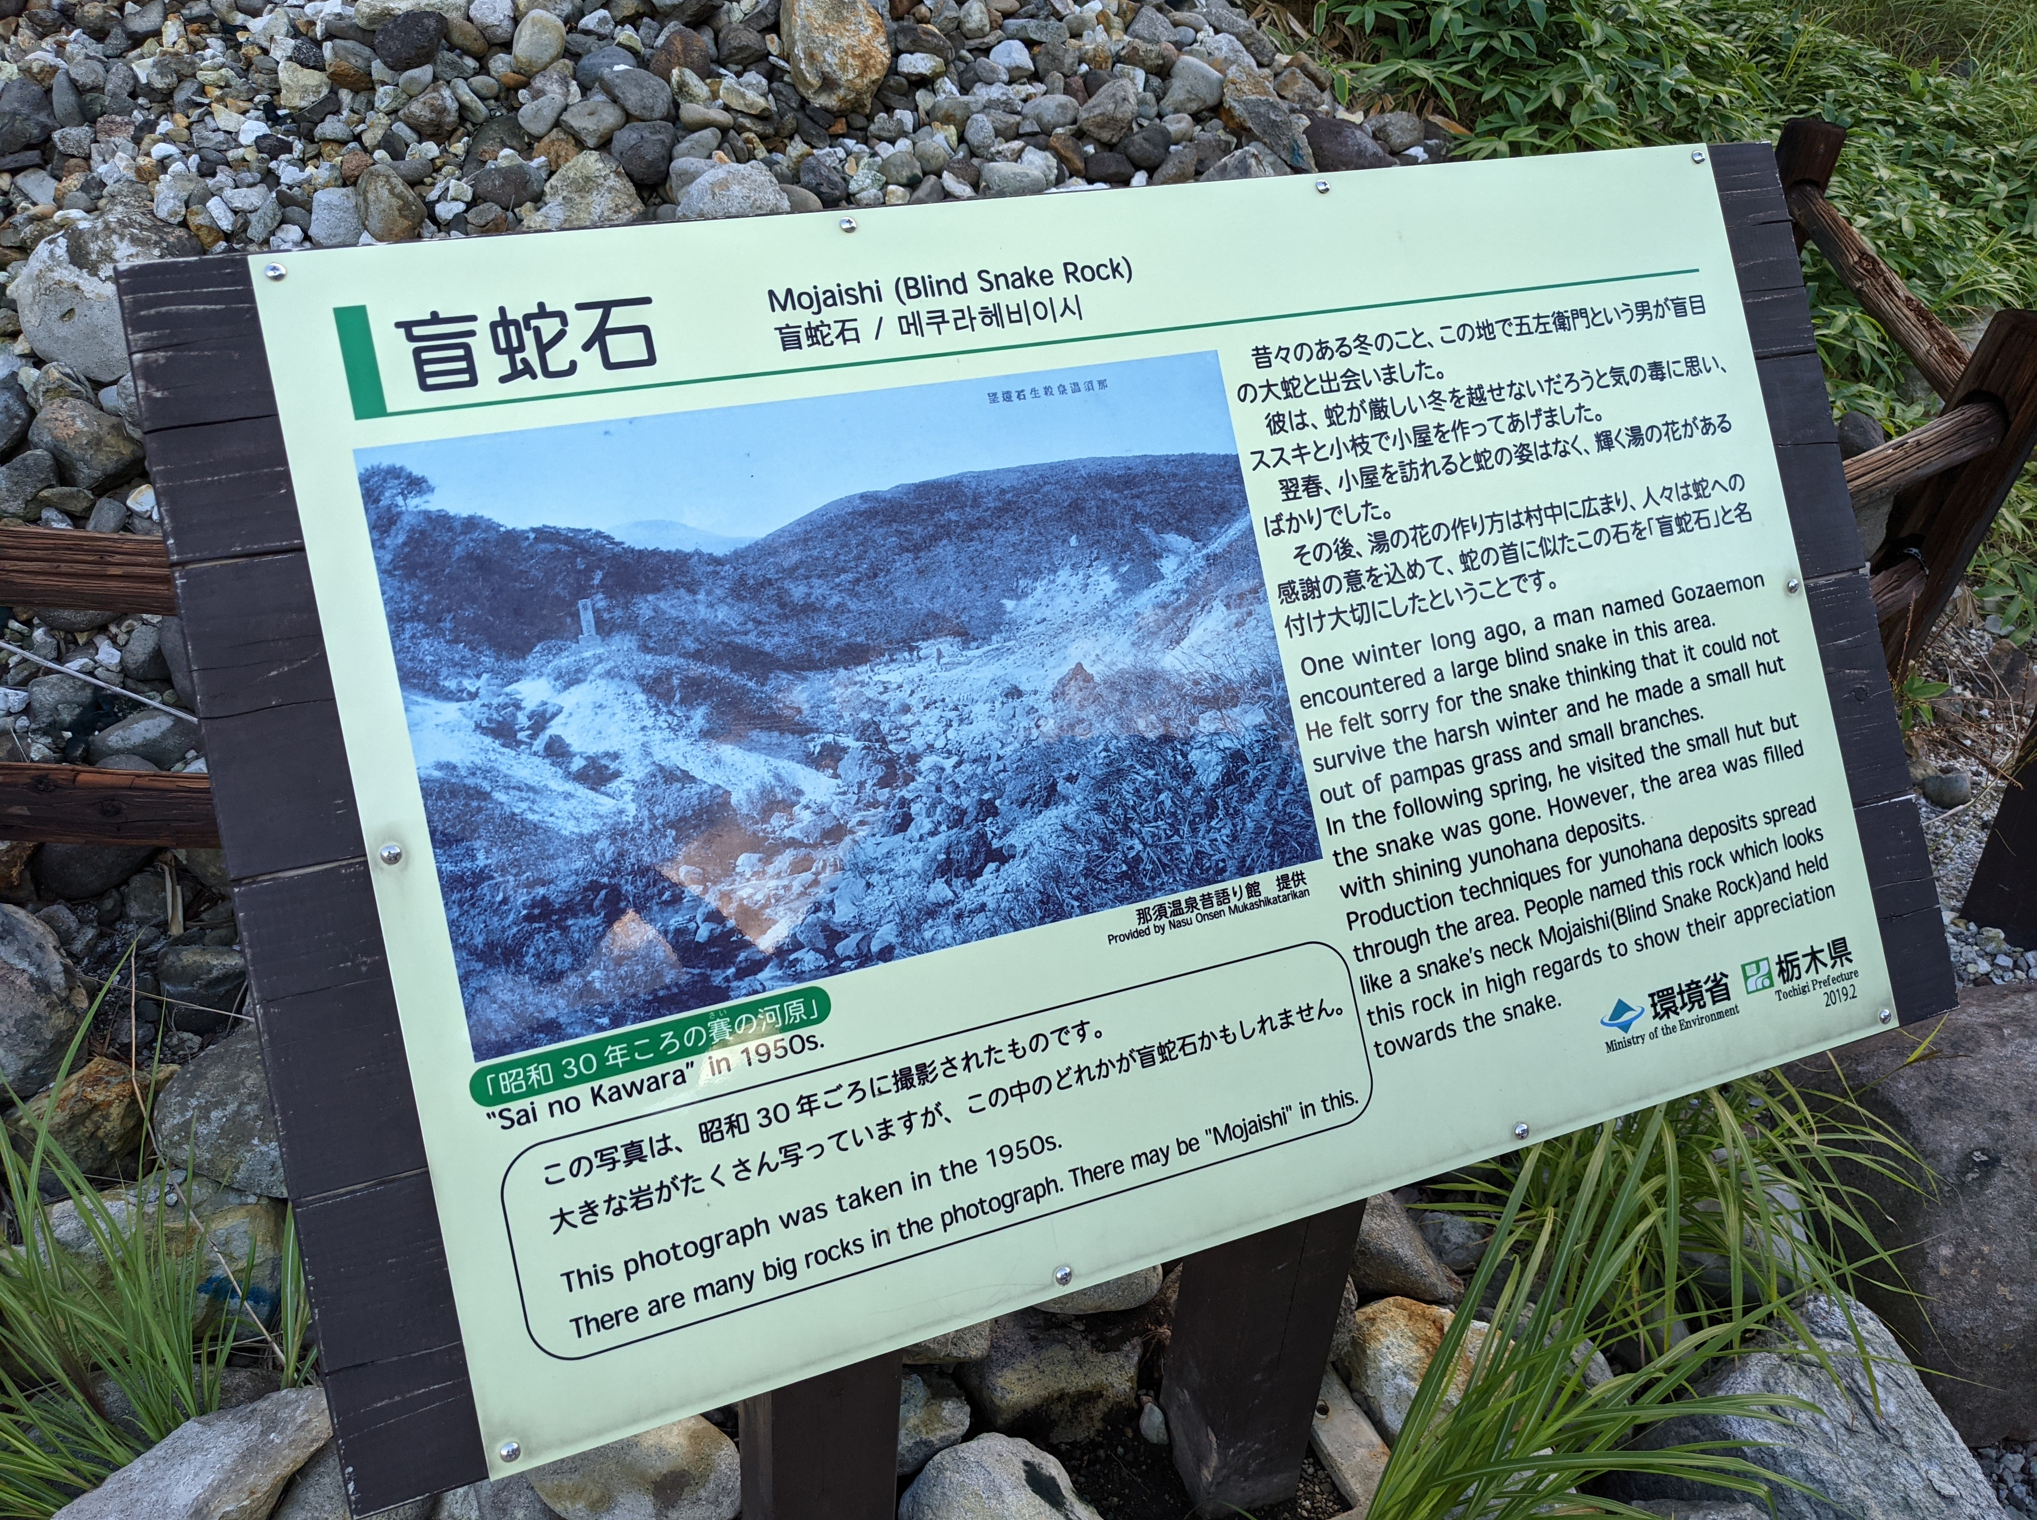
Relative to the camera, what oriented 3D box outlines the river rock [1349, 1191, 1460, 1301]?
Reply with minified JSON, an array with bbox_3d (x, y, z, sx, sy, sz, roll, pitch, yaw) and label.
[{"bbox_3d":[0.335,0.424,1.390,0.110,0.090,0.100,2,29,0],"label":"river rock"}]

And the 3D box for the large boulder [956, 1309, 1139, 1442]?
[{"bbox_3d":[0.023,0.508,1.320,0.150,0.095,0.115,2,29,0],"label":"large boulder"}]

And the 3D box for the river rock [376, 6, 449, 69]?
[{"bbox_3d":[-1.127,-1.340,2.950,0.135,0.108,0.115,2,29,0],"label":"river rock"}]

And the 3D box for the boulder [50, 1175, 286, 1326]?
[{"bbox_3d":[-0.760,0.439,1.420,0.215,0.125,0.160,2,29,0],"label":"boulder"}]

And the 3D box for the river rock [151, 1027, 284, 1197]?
[{"bbox_3d":[-0.918,0.412,1.850,0.200,0.170,0.190,-17,38,-28],"label":"river rock"}]

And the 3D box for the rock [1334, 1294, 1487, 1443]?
[{"bbox_3d":[0.421,0.647,1.690,0.170,0.125,0.150,17,35,19],"label":"rock"}]

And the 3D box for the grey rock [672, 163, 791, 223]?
[{"bbox_3d":[-0.615,-1.214,3.400,0.240,0.150,0.180,-3,34,-9],"label":"grey rock"}]

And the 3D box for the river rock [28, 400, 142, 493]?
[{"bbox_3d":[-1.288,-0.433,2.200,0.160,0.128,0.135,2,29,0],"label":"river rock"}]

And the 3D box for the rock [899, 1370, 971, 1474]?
[{"bbox_3d":[-0.093,0.677,1.620,0.100,0.090,0.090,2,33,-3],"label":"rock"}]

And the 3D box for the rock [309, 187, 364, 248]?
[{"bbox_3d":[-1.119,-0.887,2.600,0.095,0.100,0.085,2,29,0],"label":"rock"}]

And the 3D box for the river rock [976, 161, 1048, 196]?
[{"bbox_3d":[-0.012,-1.270,3.480,0.155,0.085,0.120,3,33,-1],"label":"river rock"}]

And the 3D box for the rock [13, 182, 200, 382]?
[{"bbox_3d":[-1.786,-0.936,3.120,0.380,0.360,0.360,-15,37,-26],"label":"rock"}]

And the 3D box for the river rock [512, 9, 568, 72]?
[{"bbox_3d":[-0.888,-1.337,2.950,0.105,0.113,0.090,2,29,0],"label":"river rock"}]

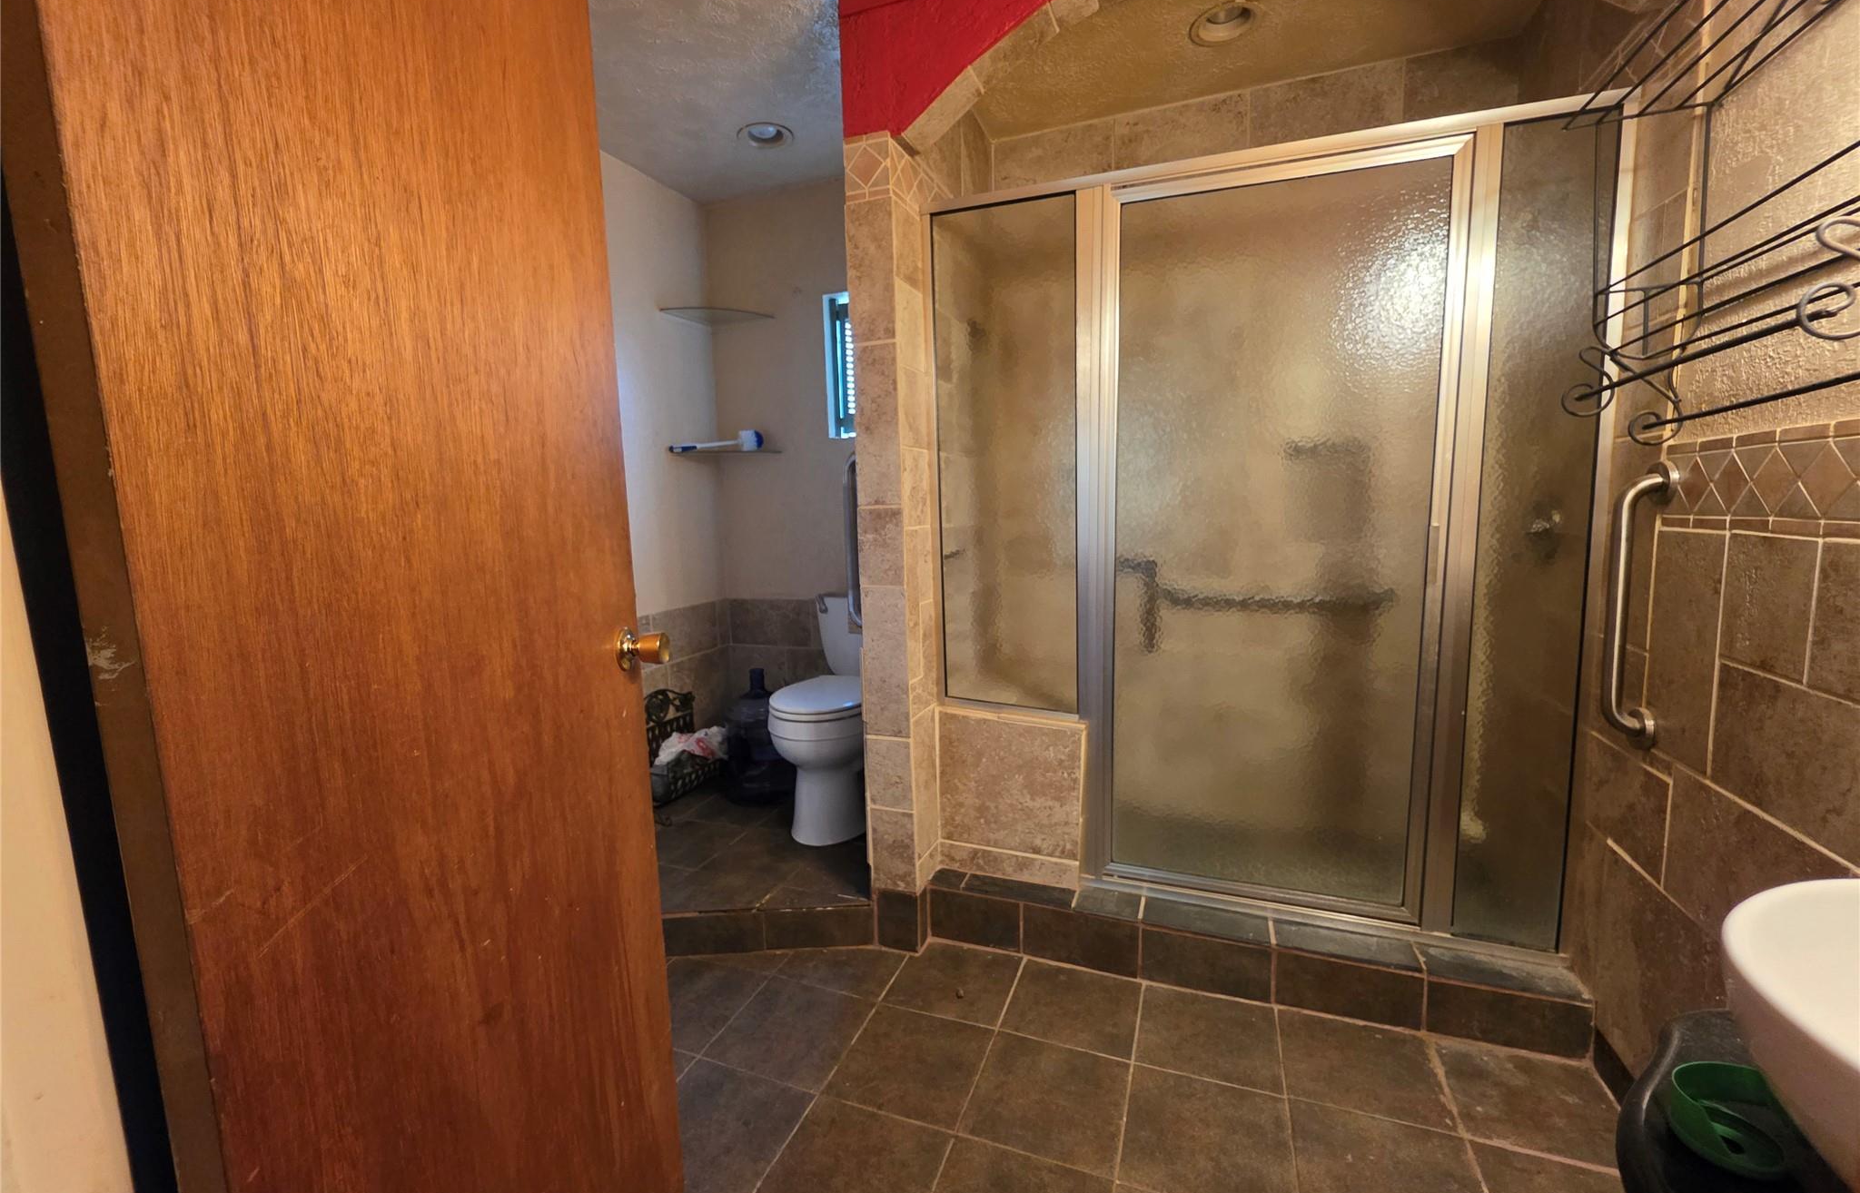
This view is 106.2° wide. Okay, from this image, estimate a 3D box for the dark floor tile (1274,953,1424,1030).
[{"bbox_3d":[0.986,0.929,1.650,0.305,0.140,0.012,1,6,20],"label":"dark floor tile"}]

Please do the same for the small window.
[{"bbox_3d":[-0.214,-0.928,2.759,0.400,0.570,0.090,1,6,20],"label":"small window"}]

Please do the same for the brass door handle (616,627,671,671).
[{"bbox_3d":[-0.441,0.083,1.085,0.066,0.067,0.067,-1,6,0],"label":"brass door handle"}]

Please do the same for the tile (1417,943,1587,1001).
[{"bbox_3d":[1.297,0.860,1.601,0.300,0.012,0.145,1,6,20],"label":"tile"}]

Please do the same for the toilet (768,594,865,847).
[{"bbox_3d":[-0.321,0.425,2.556,0.420,0.790,0.690,1,6,20],"label":"toilet"}]

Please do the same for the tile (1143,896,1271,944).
[{"bbox_3d":[0.715,0.850,1.814,0.308,0.012,0.145,1,6,20],"label":"tile"}]

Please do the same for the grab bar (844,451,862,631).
[{"bbox_3d":[-0.199,-0.153,1.994,0.080,0.510,0.060,1,6,20],"label":"grab bar"}]

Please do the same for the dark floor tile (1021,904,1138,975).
[{"bbox_3d":[0.403,0.916,1.863,0.306,0.152,0.012,1,6,20],"label":"dark floor tile"}]

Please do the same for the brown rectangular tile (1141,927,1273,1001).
[{"bbox_3d":[0.695,0.923,1.757,0.308,0.149,0.012,1,6,20],"label":"brown rectangular tile"}]

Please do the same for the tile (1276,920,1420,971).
[{"bbox_3d":[1.007,0.855,1.706,0.308,0.012,0.142,1,6,20],"label":"tile"}]

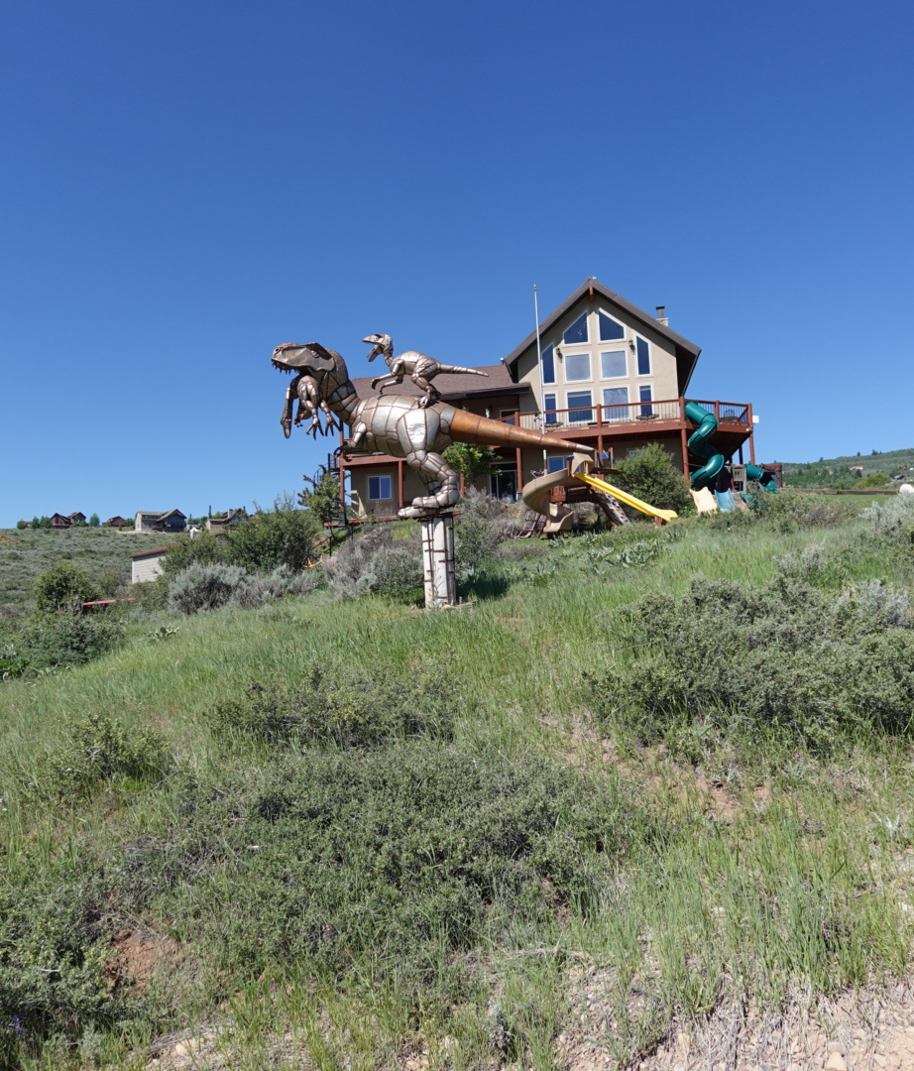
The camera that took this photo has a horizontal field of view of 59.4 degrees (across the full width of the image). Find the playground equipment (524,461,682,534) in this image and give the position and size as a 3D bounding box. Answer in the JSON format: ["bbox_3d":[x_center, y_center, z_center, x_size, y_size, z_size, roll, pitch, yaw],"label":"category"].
[{"bbox_3d":[5.363,-1.406,30.000,5.400,2.700,3.600,-3,-4,3],"label":"playground equipment"}]

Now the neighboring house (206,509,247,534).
[{"bbox_3d":[-72.014,-4.493,250.000,11.500,7.000,9.500,0,-5,-37],"label":"neighboring house"}]

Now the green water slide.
[{"bbox_3d":[12.055,-3.939,35.500,3.700,3.700,2.600,-3,-4,6],"label":"green water slide"}]

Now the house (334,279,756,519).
[{"bbox_3d":[4.703,-6.187,42.958,19.700,10.900,12.600,-3,-4,10],"label":"house"}]

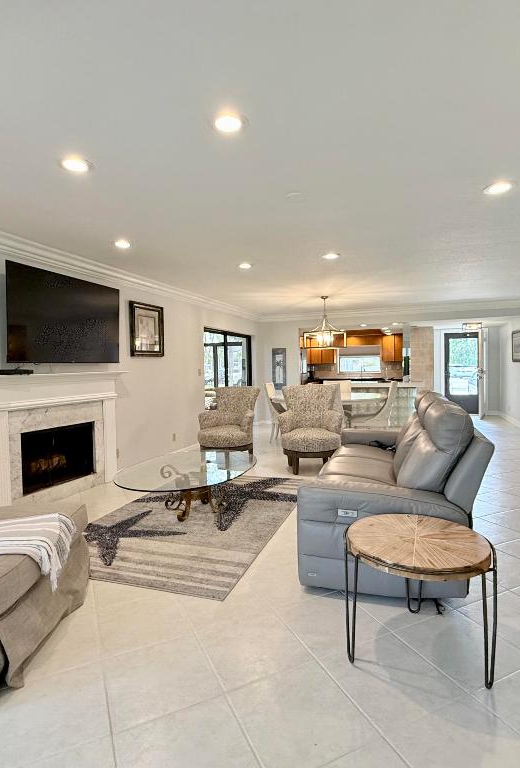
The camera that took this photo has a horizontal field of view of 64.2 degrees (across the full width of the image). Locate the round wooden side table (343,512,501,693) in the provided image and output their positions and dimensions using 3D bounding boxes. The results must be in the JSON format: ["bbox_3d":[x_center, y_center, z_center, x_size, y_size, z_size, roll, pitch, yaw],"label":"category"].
[{"bbox_3d":[0.691,0.934,1.837,0.597,0.508,0.597,0,2,20],"label":"round wooden side table"}]

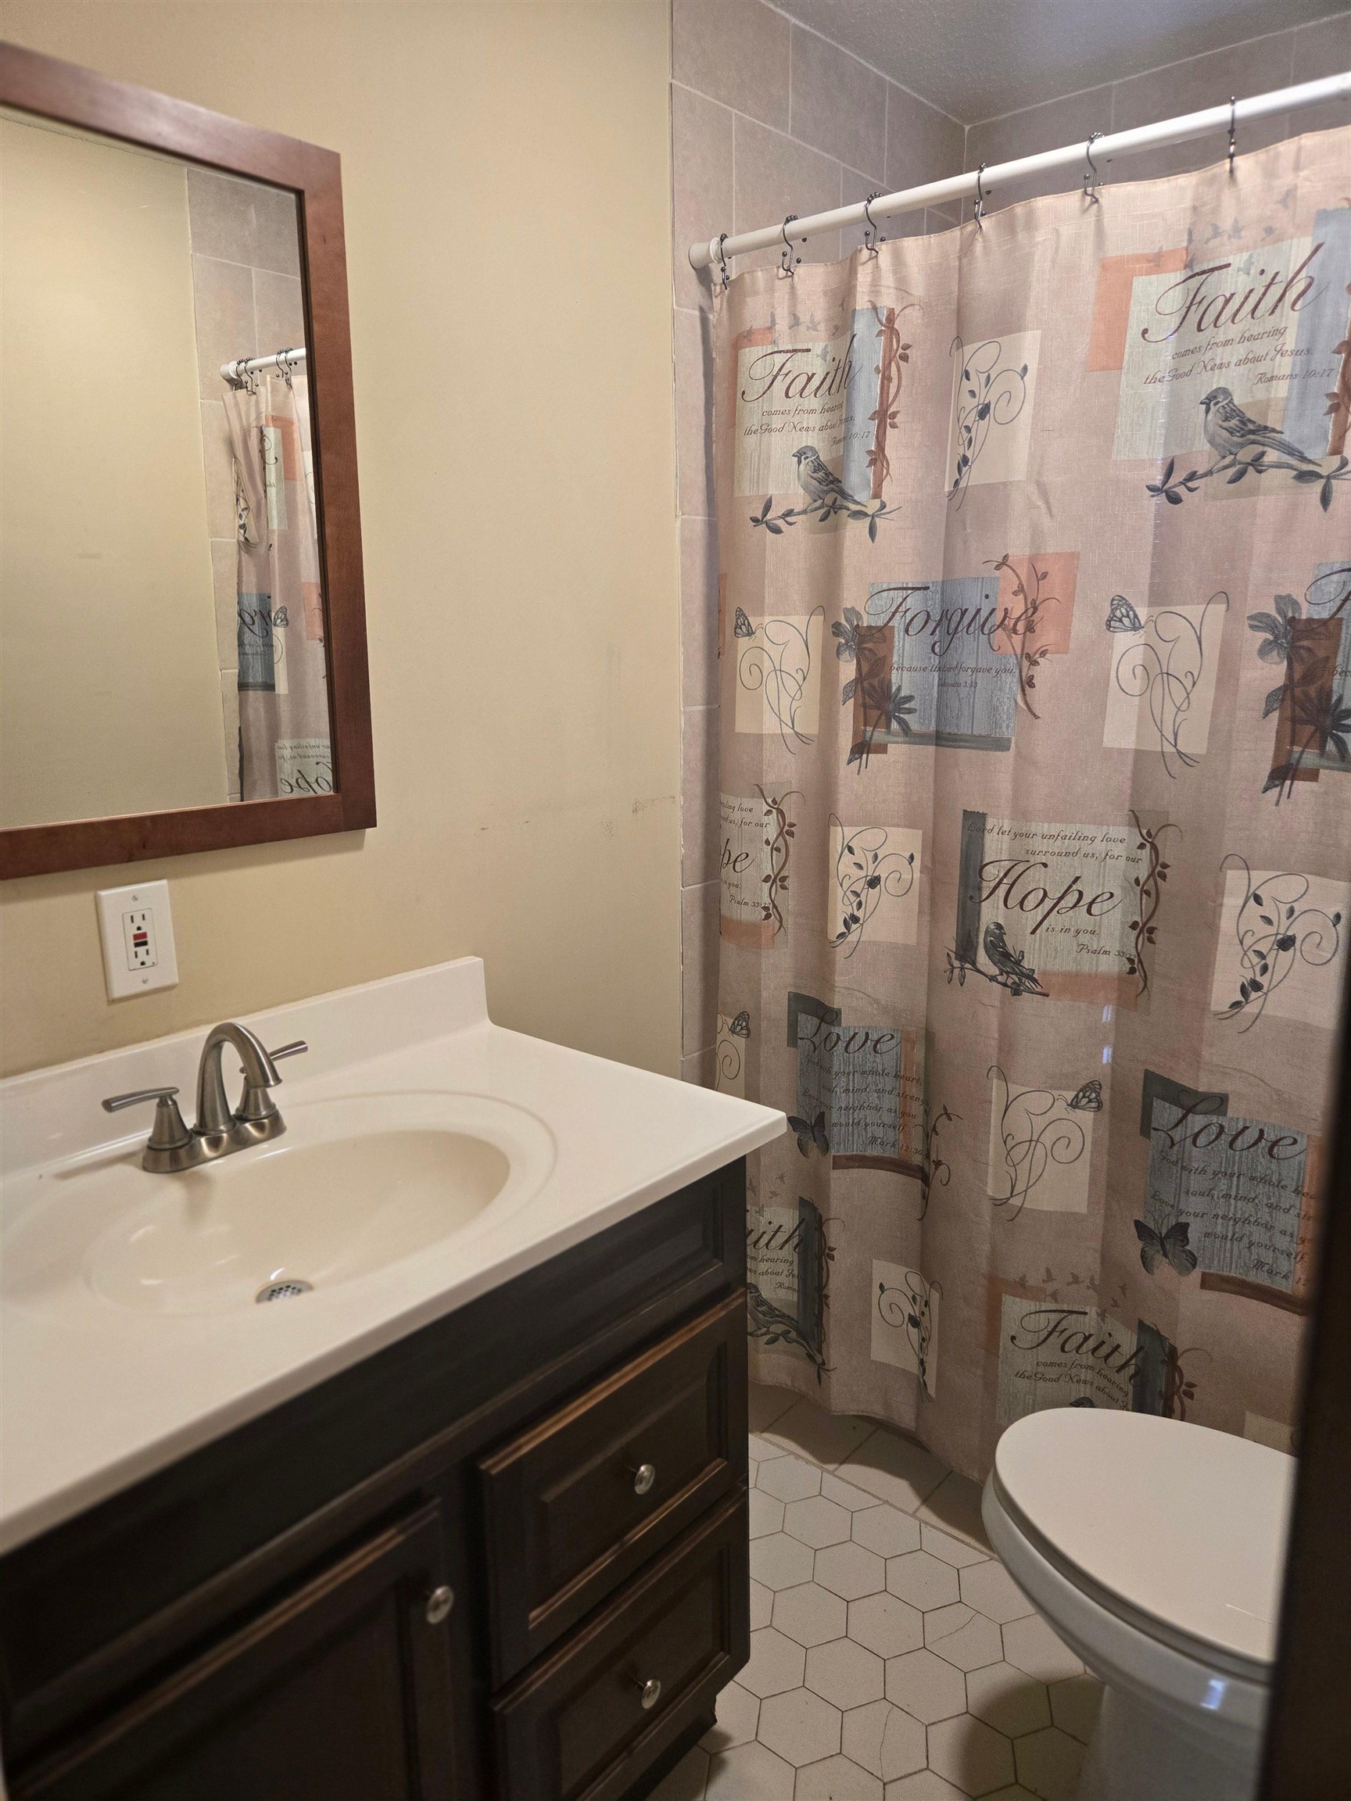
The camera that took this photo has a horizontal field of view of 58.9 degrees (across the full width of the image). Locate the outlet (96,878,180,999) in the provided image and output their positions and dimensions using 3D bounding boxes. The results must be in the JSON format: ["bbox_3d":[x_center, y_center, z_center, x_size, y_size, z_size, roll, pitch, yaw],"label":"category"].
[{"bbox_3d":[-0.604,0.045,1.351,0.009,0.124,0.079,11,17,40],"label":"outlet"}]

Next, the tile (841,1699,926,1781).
[{"bbox_3d":[0.281,1.133,1.607,0.128,0.010,0.111,10,16,39],"label":"tile"}]

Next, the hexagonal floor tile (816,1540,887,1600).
[{"bbox_3d":[0.278,1.067,1.898,0.128,0.010,0.111,10,16,39],"label":"hexagonal floor tile"}]

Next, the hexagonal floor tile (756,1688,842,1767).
[{"bbox_3d":[0.170,1.129,1.627,0.128,0.010,0.111,10,16,39],"label":"hexagonal floor tile"}]

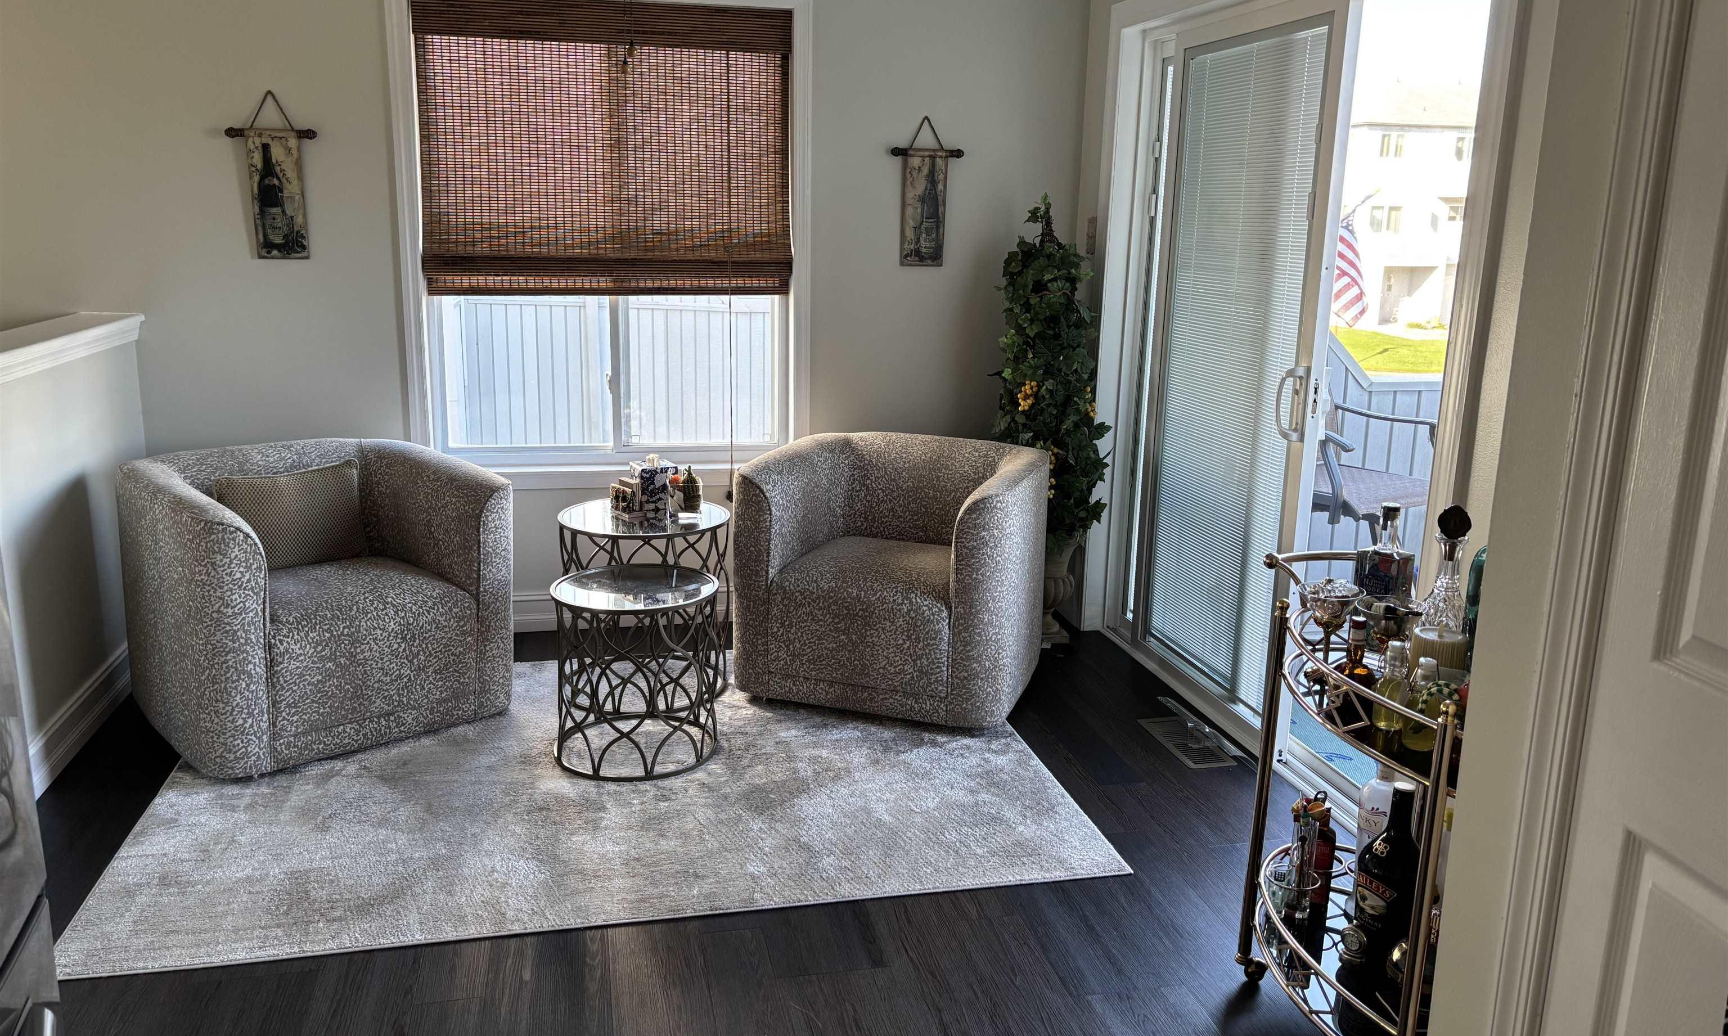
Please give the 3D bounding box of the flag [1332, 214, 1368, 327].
[{"bbox_3d":[4.780,-2.481,13.000,0.500,1.200,0.350,7,14,22],"label":"flag"}]

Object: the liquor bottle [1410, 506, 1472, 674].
[{"bbox_3d":[1.034,0.115,2.305,0.105,0.272,0.105,12,17,38],"label":"liquor bottle"}]

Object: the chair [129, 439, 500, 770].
[{"bbox_3d":[-1.568,0.204,3.681,0.850,0.700,0.870,-10,17,-41],"label":"chair"}]

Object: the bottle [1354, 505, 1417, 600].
[{"bbox_3d":[0.941,0.107,2.341,0.076,0.257,0.076,-12,18,-43],"label":"bottle"}]

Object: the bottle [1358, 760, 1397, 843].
[{"bbox_3d":[0.958,0.586,2.416,0.078,0.325,0.078,-5,14,-25],"label":"bottle"}]

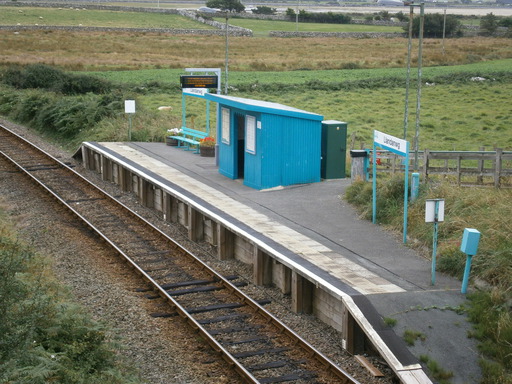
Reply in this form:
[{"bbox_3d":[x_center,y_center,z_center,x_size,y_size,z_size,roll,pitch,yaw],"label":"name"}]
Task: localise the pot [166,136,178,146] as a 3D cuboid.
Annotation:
[{"bbox_3d":[-2.786,-1.777,37.572,0.627,0.304,0.627,0,11,0],"label":"pot"}]

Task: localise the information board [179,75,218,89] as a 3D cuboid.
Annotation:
[{"bbox_3d":[-1.708,-3.372,33.053,1.133,0.380,0.202,1,11,6],"label":"information board"}]

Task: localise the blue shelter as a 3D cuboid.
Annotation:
[{"bbox_3d":[0.199,-1.545,31.135,2.388,2.378,3.036,-5,12,-24],"label":"blue shelter"}]

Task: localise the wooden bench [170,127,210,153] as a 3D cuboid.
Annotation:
[{"bbox_3d":[-2.235,-1.716,36.211,0.546,0.719,1.984,-6,13,-27],"label":"wooden bench"}]

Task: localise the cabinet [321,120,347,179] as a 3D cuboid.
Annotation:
[{"bbox_3d":[2.147,-1.226,31.157,0.627,1.575,0.779,-5,12,-24],"label":"cabinet"}]

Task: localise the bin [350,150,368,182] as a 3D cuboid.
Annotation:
[{"bbox_3d":[2.905,-0.710,30.560,0.466,0.921,0.466,-5,12,-24],"label":"bin"}]

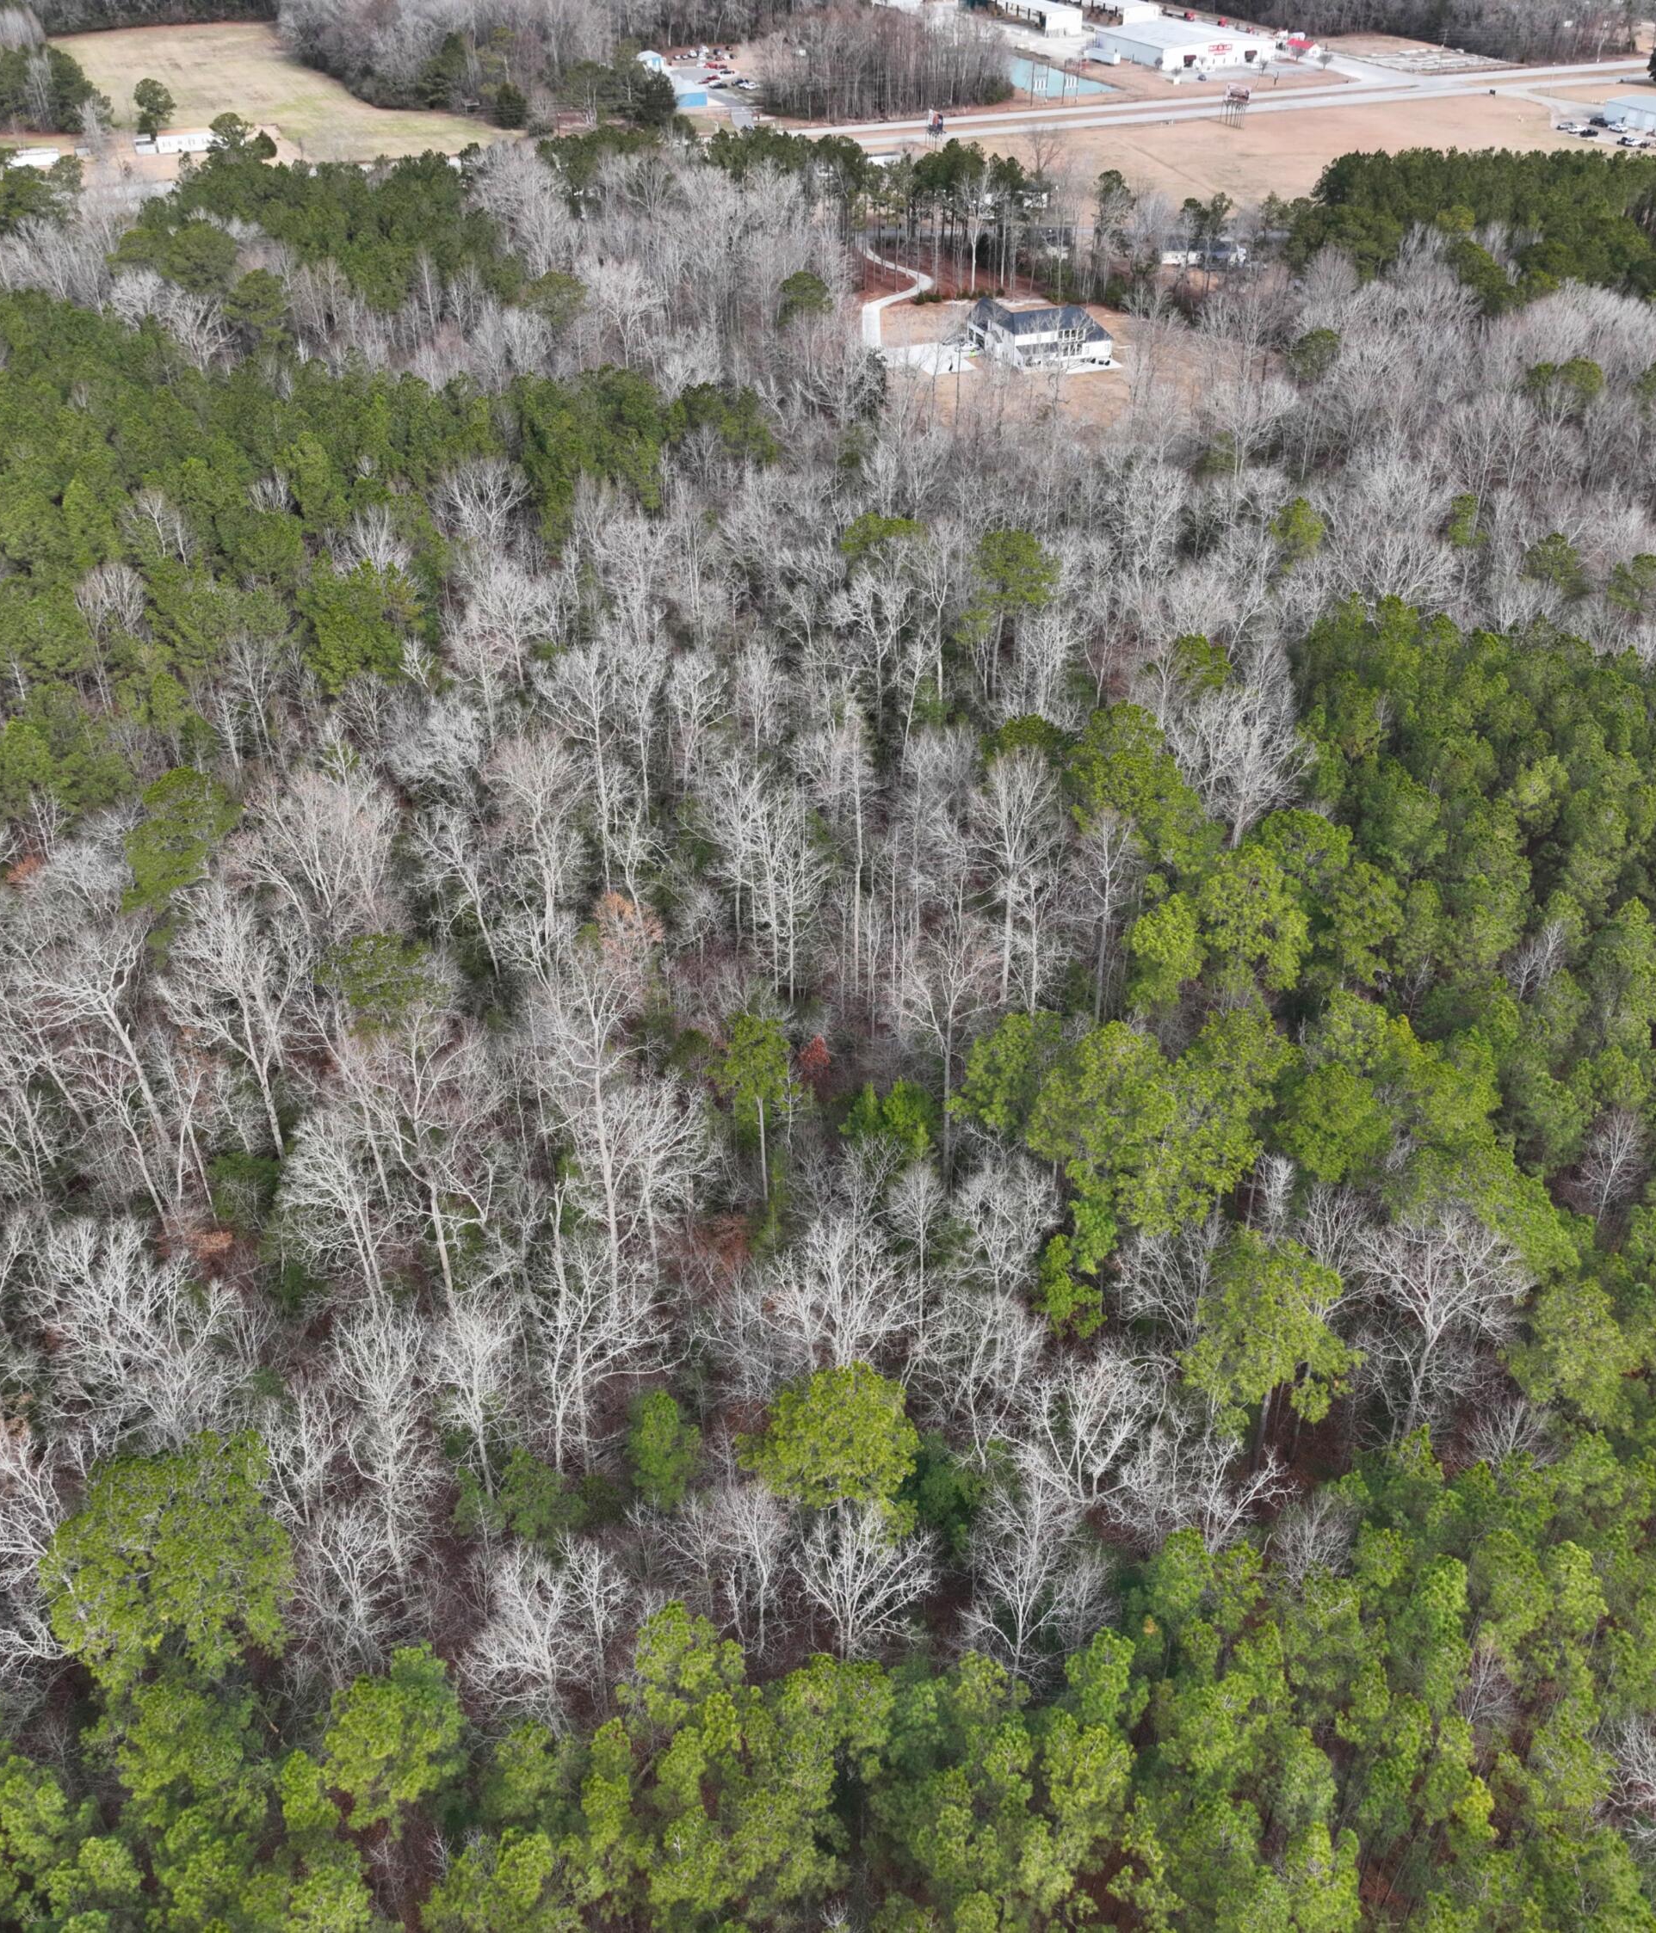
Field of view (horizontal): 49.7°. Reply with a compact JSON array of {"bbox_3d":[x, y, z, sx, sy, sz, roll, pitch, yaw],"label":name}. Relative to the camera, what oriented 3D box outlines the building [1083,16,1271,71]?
[{"bbox_3d":[116.812,-301.197,584.769,41.000,7.400,42.000,-13,37,-18],"label":"building"}]

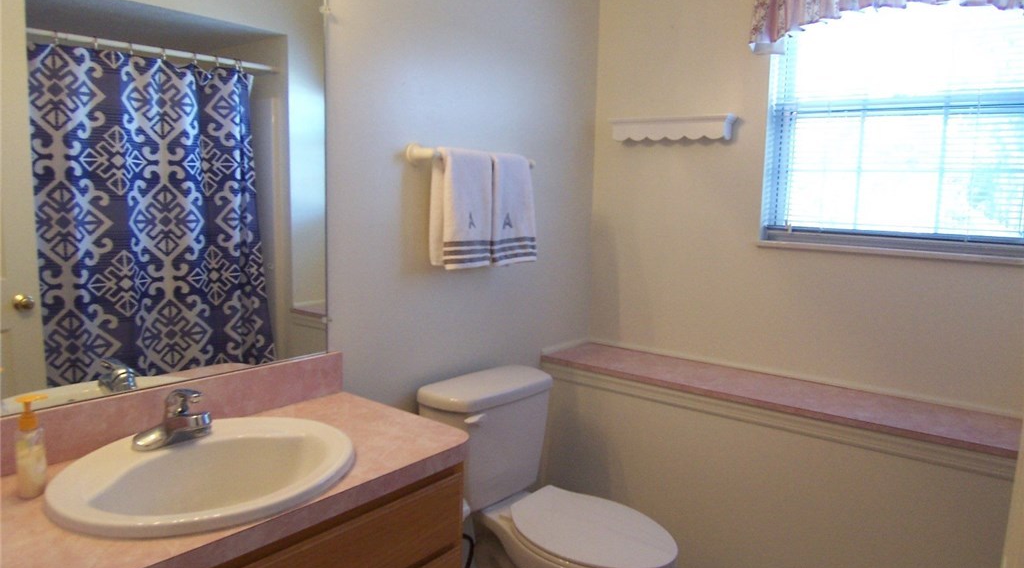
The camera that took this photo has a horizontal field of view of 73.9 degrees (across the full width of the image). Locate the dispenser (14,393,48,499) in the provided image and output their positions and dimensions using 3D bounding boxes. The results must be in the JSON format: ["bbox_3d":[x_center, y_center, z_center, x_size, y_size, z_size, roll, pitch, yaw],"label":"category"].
[{"bbox_3d":[-0.807,0.271,1.144,0.049,0.168,0.051,-6,10,-43],"label":"dispenser"}]

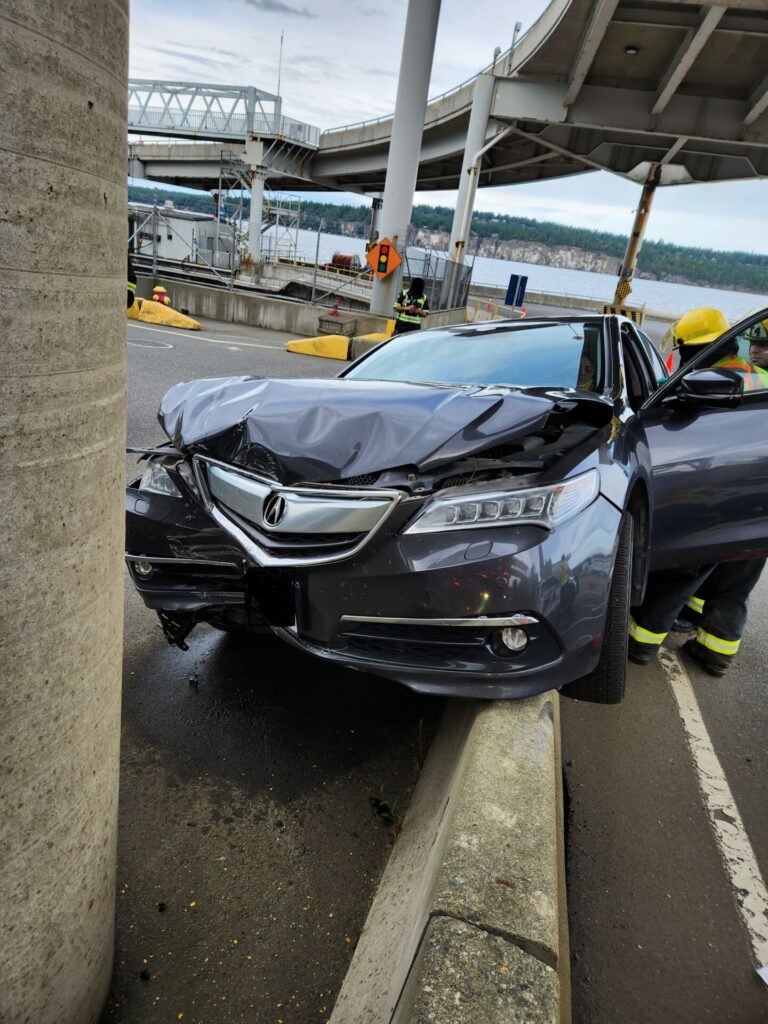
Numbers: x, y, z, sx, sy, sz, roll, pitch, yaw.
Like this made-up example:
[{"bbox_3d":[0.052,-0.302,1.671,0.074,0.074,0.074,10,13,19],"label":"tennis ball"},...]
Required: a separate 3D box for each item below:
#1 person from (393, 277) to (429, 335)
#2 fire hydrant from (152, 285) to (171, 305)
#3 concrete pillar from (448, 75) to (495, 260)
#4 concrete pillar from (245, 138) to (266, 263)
[{"bbox_3d":[0.482,-3.759,13.566,0.640,1.760,0.450,8,22,0],"label":"person"},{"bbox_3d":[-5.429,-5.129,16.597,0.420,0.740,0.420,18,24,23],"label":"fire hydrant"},{"bbox_3d":[3.471,-13.739,29.900,0.760,9.300,0.760,9,22,2],"label":"concrete pillar"},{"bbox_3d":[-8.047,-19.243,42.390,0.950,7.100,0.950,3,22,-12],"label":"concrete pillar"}]

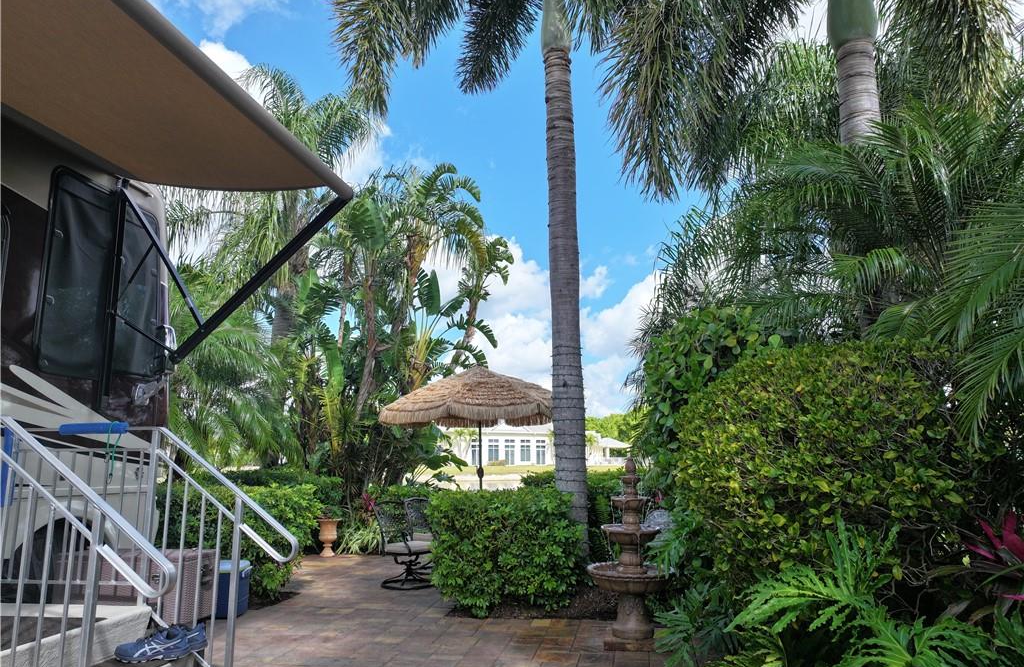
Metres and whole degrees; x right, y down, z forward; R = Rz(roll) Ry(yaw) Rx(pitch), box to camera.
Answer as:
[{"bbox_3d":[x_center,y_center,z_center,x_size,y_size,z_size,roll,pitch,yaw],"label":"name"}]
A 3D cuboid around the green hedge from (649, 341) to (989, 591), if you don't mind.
[{"bbox_3d":[2.380,1.182,5.279,2.150,2.200,1.600,-2,-9,10],"label":"green hedge"}]

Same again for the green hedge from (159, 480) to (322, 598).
[{"bbox_3d":[-3.150,2.367,8.431,2.100,1.060,1.500,-2,-9,10],"label":"green hedge"}]

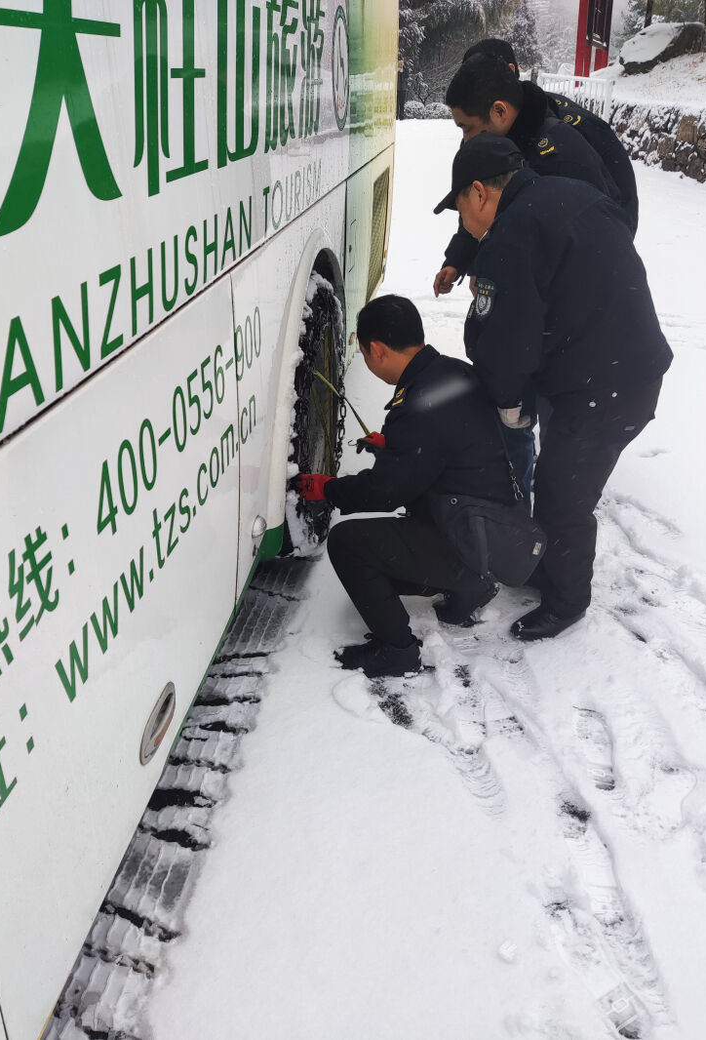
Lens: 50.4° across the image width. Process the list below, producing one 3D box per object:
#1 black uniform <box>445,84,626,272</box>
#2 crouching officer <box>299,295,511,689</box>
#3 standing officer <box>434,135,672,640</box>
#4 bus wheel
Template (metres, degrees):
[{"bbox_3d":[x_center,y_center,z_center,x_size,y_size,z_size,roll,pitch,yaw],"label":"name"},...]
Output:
[{"bbox_3d":[0.550,-0.874,2.299,0.600,0.850,0.550,3,30,6],"label":"black uniform"},{"bbox_3d":[0.165,-0.115,2.271,0.760,1.100,0.560,9,31,15],"label":"crouching officer"},{"bbox_3d":[0.565,-0.315,2.238,0.720,1.470,0.550,1,30,3],"label":"standing officer"},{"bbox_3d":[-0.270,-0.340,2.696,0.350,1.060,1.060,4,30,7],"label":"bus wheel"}]

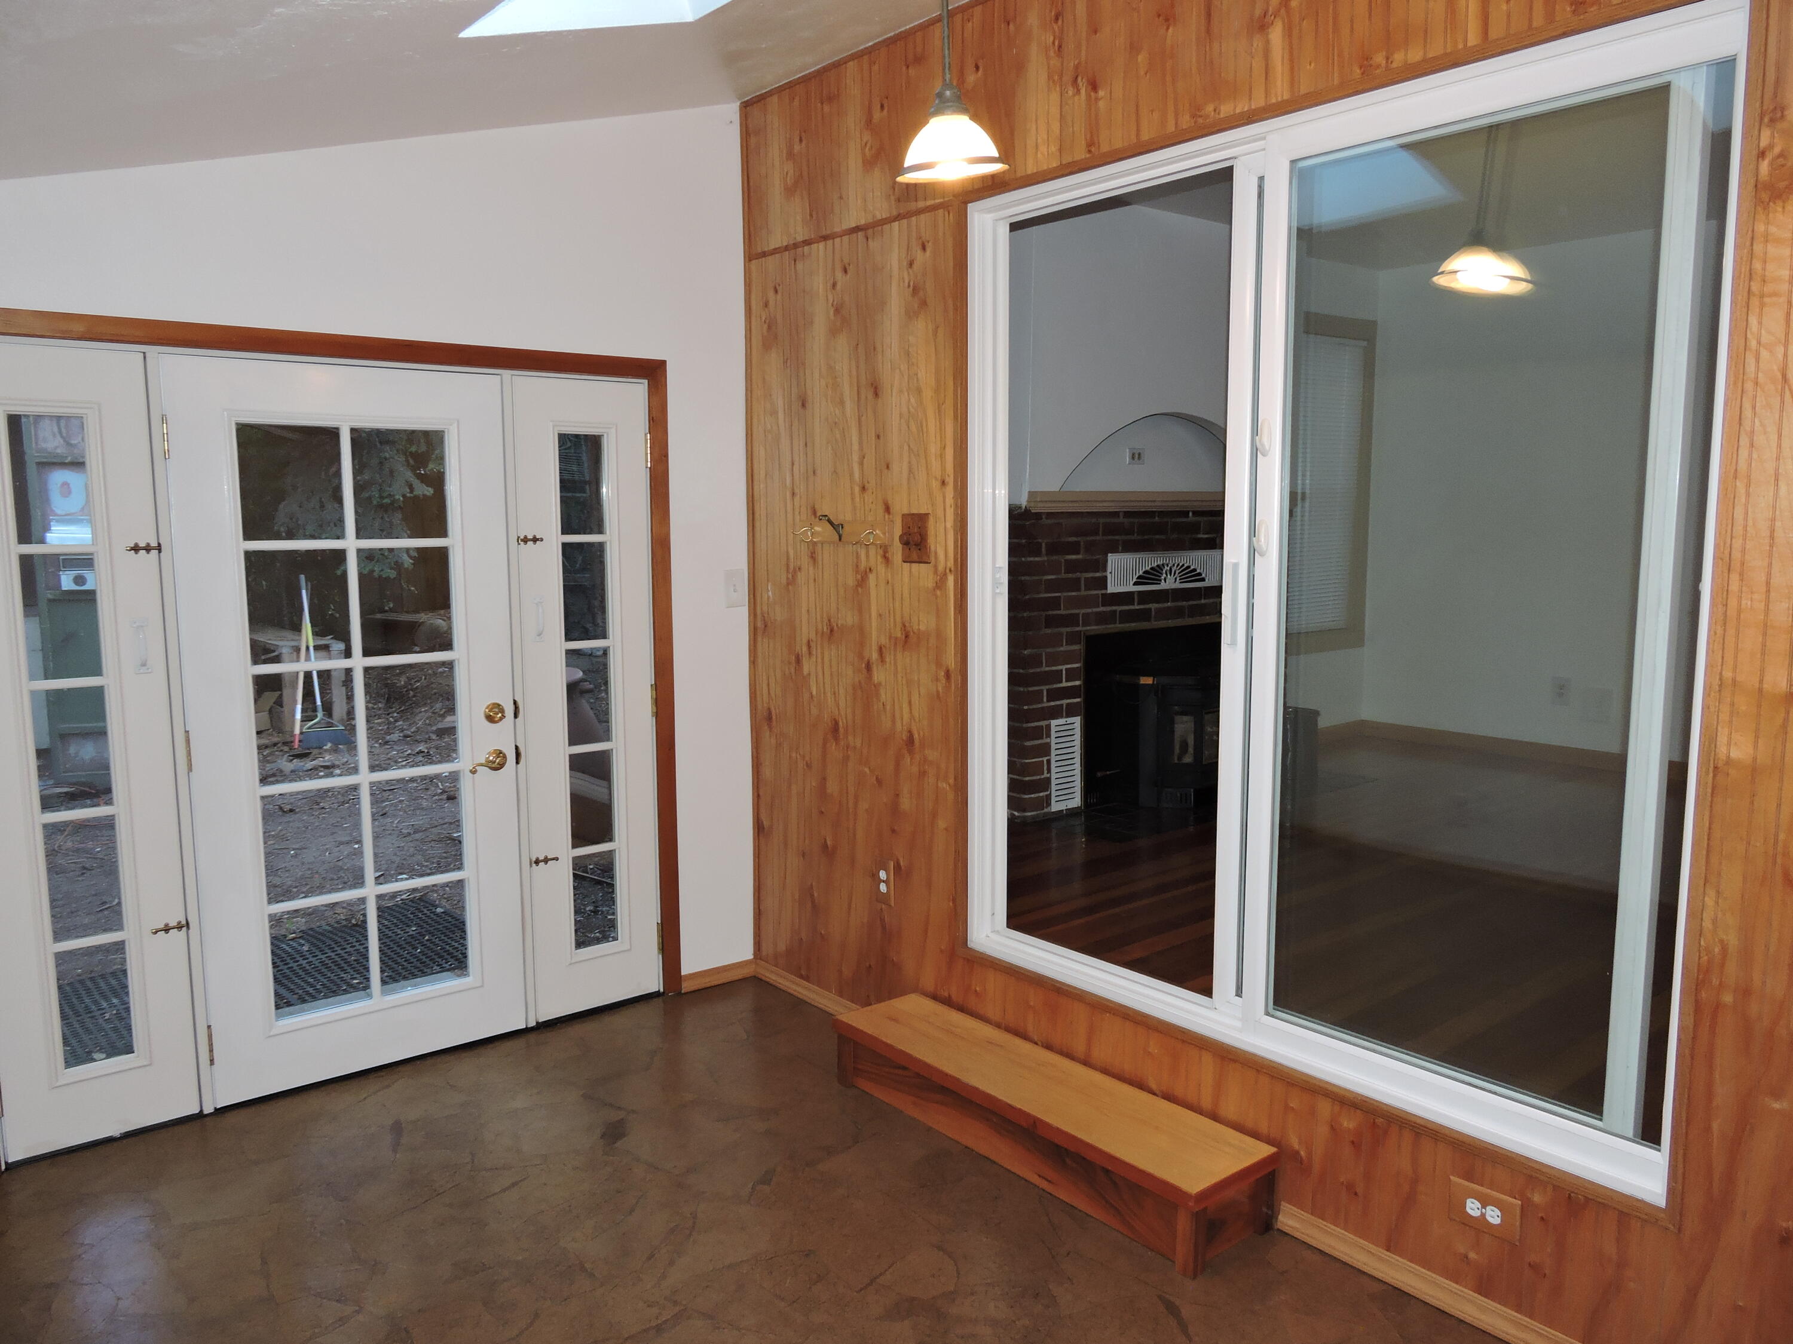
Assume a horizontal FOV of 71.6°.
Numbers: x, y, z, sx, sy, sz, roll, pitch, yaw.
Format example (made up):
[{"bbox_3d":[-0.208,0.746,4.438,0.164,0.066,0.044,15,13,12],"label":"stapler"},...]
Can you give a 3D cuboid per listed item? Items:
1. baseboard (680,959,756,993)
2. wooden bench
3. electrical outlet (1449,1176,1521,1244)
[{"bbox_3d":[-0.621,1.058,4.325,0.282,0.066,0.014,-6,9,-39],"label":"baseboard"},{"bbox_3d":[0.341,1.123,3.157,0.304,0.201,1.257,-6,9,-39],"label":"wooden bench"},{"bbox_3d":[1.135,1.041,2.400,0.012,0.087,0.138,-6,9,-39],"label":"electrical outlet"}]

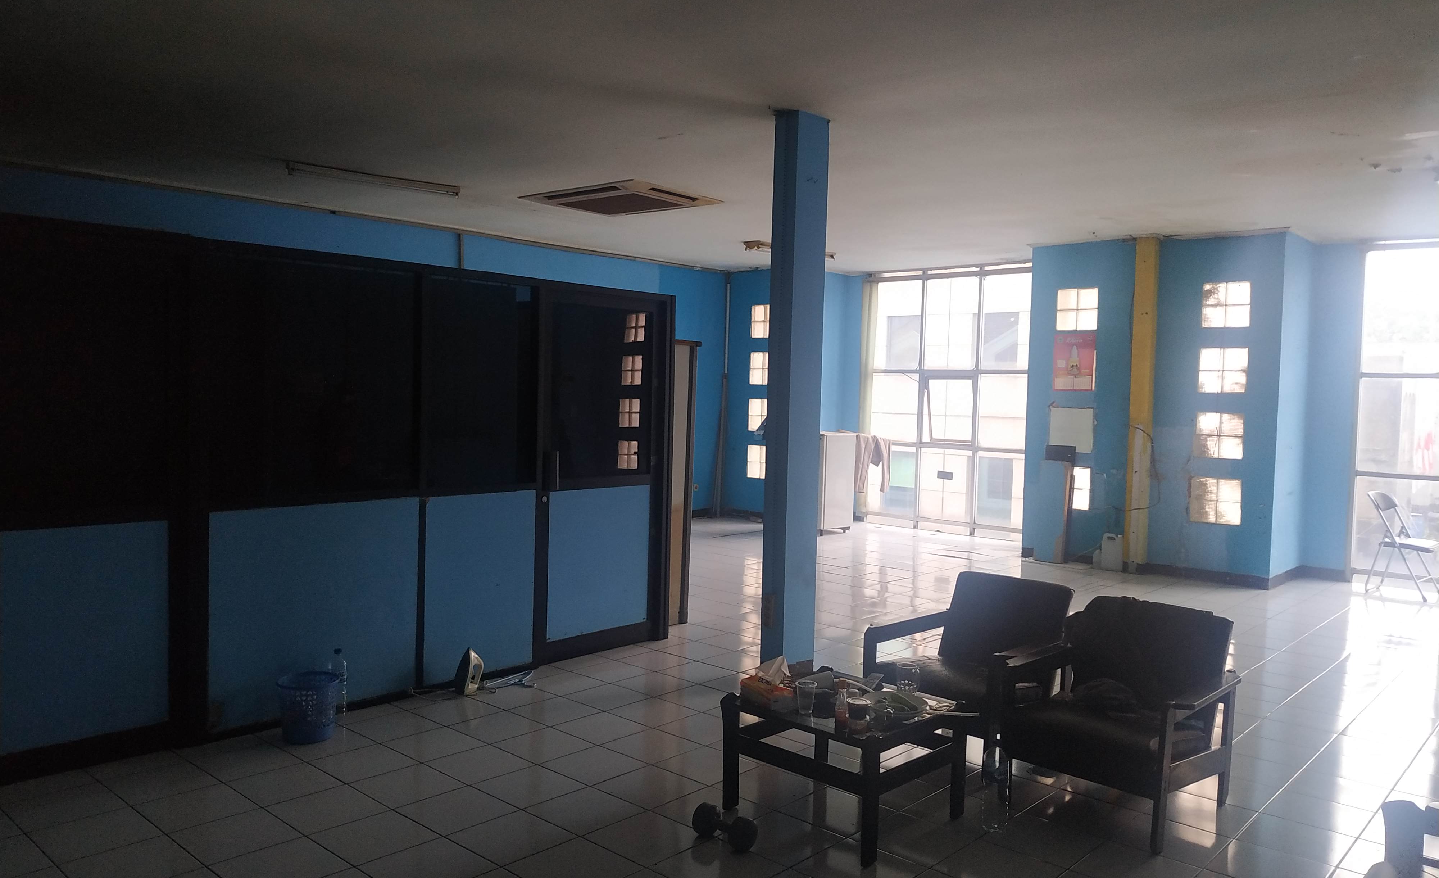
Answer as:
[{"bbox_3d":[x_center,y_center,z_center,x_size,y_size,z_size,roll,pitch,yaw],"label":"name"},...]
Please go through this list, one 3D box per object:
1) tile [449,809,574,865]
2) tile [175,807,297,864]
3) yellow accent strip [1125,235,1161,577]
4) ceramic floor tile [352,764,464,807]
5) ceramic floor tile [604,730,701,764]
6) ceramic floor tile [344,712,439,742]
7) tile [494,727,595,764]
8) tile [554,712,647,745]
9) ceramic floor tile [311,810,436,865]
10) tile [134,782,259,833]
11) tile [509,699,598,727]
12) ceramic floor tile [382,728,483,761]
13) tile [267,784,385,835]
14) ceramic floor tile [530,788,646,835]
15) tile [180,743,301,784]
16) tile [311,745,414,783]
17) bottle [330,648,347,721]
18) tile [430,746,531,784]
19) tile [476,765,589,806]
[{"bbox_3d":[-0.652,1.258,3.143,0.300,0.010,0.300,3,2,42],"label":"tile"},{"bbox_3d":[-1.500,1.232,3.092,0.297,0.010,0.297,3,2,42],"label":"tile"},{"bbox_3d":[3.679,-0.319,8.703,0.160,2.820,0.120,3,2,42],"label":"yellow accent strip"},{"bbox_3d":[-1.167,1.299,3.741,0.300,0.010,0.300,4,4,42],"label":"ceramic floor tile"},{"bbox_3d":[-0.266,1.242,4.019,0.300,0.010,0.300,3,2,42],"label":"ceramic floor tile"},{"bbox_3d":[-1.426,1.258,4.365,0.300,0.010,0.300,4,4,42],"label":"ceramic floor tile"},{"bbox_3d":[-0.704,1.227,3.990,0.297,0.010,0.297,3,2,42],"label":"tile"},{"bbox_3d":[-0.500,1.225,4.207,0.300,0.010,0.300,3,2,42],"label":"tile"},{"bbox_3d":[-1.076,1.241,3.112,0.300,0.010,0.300,3,2,42],"label":"ceramic floor tile"},{"bbox_3d":[-1.723,1.218,3.287,0.300,0.010,0.300,3,2,42],"label":"tile"},{"bbox_3d":[-0.725,1.216,4.438,0.300,0.010,0.300,3,2,42],"label":"tile"},{"bbox_3d":[-1.127,1.215,3.965,0.297,0.010,0.297,3,2,42],"label":"ceramic floor tile"},{"bbox_3d":[-1.300,1.229,3.311,0.300,0.010,0.300,3,2,42],"label":"tile"},{"bbox_3d":[-0.454,1.254,3.368,0.297,0.010,0.297,3,2,42],"label":"ceramic floor tile"},{"bbox_3d":[-1.747,1.204,3.711,0.300,0.010,0.300,3,2,42],"label":"tile"},{"bbox_3d":[-1.331,1.221,3.745,0.300,0.010,0.300,3,2,42],"label":"tile"},{"bbox_3d":[-1.685,1.088,4.413,0.077,0.310,0.077,4,4,42],"label":"bottle"},{"bbox_3d":[-0.900,1.227,3.759,0.300,0.010,0.300,3,2,42],"label":"tile"},{"bbox_3d":[-0.716,1.309,3.761,0.300,0.010,0.300,4,4,42],"label":"tile"}]

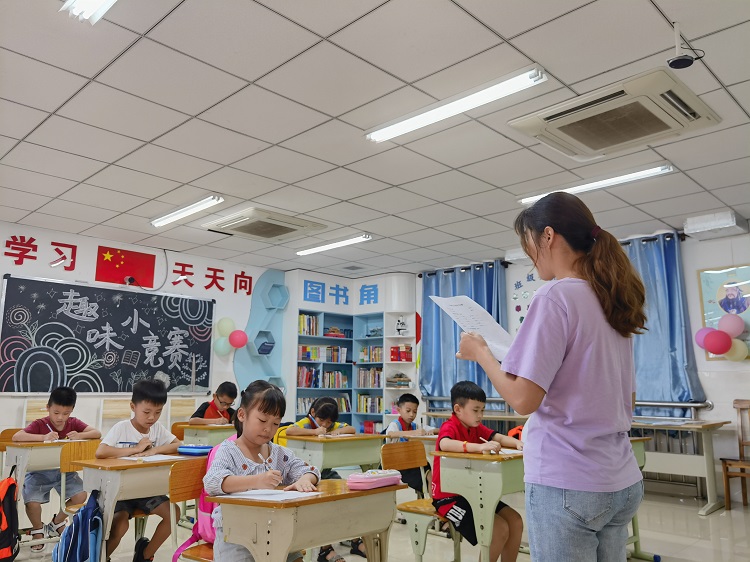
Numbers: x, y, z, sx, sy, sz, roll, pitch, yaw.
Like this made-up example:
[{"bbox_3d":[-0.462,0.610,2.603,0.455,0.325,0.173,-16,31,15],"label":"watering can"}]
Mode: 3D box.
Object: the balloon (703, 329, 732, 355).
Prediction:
[{"bbox_3d":[3.259,0.587,5.555,0.240,0.240,0.240,-9,-13,43],"label":"balloon"}]

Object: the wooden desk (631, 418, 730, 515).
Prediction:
[{"bbox_3d":[2.552,1.731,5.679,1.400,0.735,0.750,-9,-13,43],"label":"wooden desk"}]

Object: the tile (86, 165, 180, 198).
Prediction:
[{"bbox_3d":[-1.966,-0.795,4.756,0.600,0.020,0.600,-9,-13,43],"label":"tile"}]

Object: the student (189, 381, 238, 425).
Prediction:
[{"bbox_3d":[-1.476,1.518,5.592,0.560,1.060,0.570,-9,-13,43],"label":"student"}]

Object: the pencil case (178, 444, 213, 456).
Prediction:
[{"bbox_3d":[-0.976,0.926,3.198,0.205,0.053,0.085,1,-10,-4],"label":"pencil case"}]

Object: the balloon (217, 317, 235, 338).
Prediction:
[{"bbox_3d":[-1.891,0.590,7.466,0.235,0.240,0.235,-9,-13,43],"label":"balloon"}]

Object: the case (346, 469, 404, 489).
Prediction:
[{"bbox_3d":[-0.004,0.804,2.370,0.100,0.050,0.220,-9,-13,43],"label":"case"}]

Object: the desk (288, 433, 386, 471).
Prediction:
[{"bbox_3d":[-0.280,1.469,4.178,0.440,0.700,0.610,-9,-14,44],"label":"desk"}]

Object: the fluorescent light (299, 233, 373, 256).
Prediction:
[{"bbox_3d":[-0.483,-0.427,6.743,1.200,0.065,0.130,-9,-13,44],"label":"fluorescent light"}]

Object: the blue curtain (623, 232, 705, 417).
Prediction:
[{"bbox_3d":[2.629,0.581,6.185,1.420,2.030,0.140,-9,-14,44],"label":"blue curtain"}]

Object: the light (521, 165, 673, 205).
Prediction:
[{"bbox_3d":[1.691,-0.750,4.622,1.210,0.070,0.130,-9,-13,43],"label":"light"}]

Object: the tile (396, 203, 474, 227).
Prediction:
[{"bbox_3d":[0.581,-0.625,5.617,0.600,0.020,0.600,-9,-14,44],"label":"tile"}]

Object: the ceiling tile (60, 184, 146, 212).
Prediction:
[{"bbox_3d":[-2.405,-0.727,5.173,0.600,0.020,0.600,-9,-13,43],"label":"ceiling tile"}]

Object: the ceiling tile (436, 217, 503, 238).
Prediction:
[{"bbox_3d":[0.997,-0.564,6.069,0.600,0.015,0.600,-9,-13,44],"label":"ceiling tile"}]

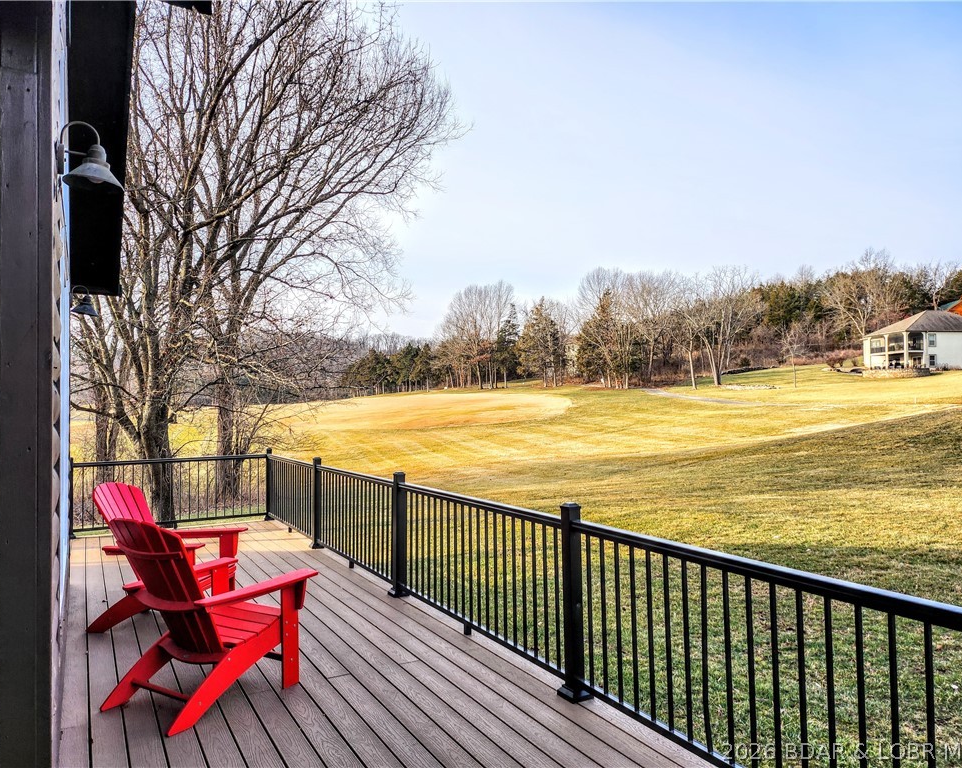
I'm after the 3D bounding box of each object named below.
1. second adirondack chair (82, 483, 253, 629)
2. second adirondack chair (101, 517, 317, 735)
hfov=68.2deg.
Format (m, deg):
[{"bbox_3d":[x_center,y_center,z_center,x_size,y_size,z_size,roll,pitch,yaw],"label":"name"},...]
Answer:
[{"bbox_3d":[-2.273,1.222,5.176,0.885,0.980,0.800,-1,-2,4],"label":"second adirondack chair"},{"bbox_3d":[-1.484,1.170,3.845,0.800,0.980,0.885,-2,-2,32],"label":"second adirondack chair"}]

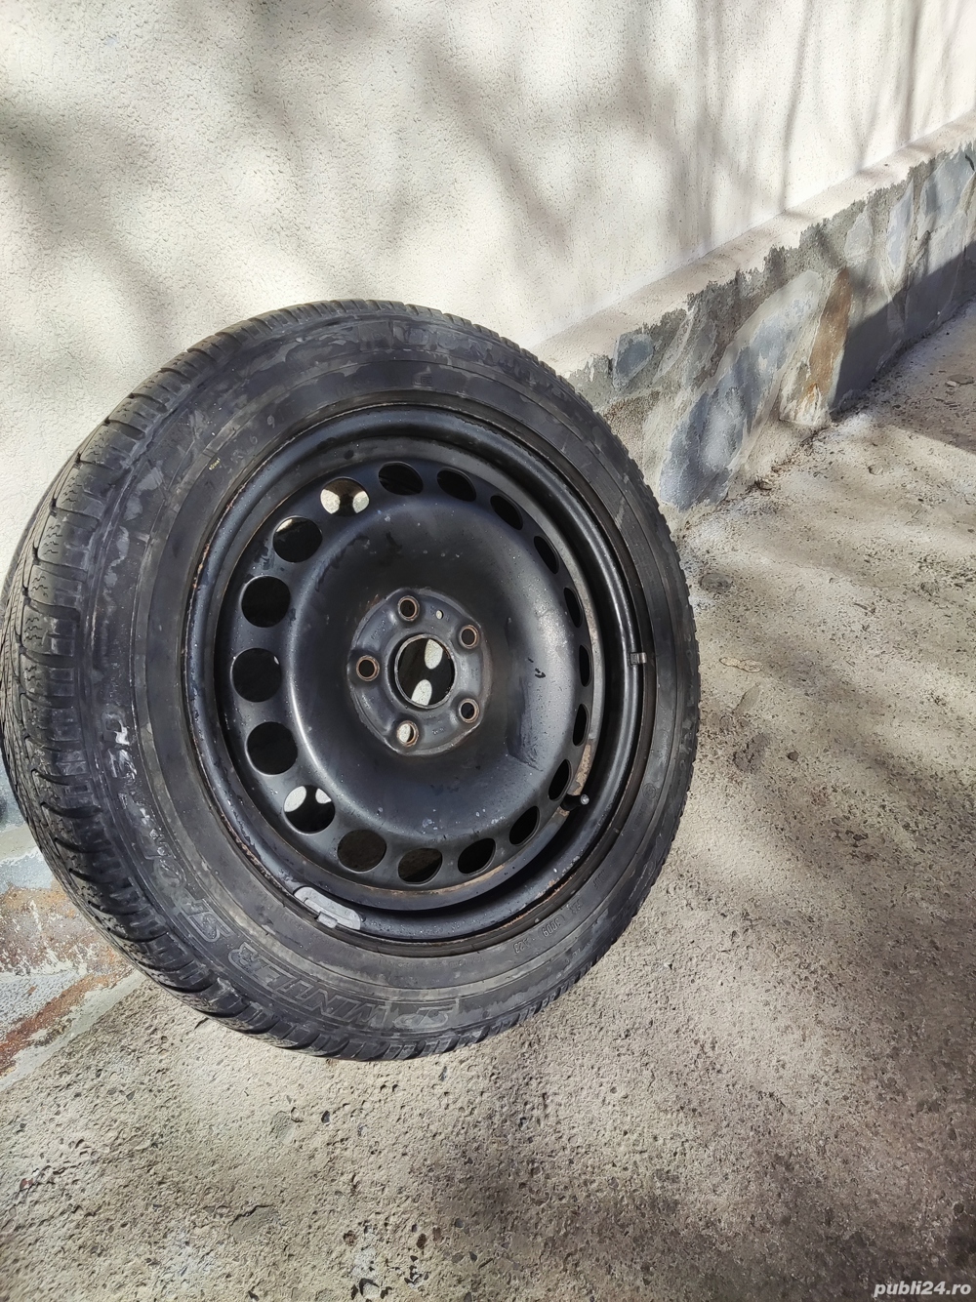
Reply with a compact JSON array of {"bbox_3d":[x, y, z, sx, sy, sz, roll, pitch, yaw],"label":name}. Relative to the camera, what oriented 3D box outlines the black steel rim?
[{"bbox_3d":[-0.083,0.021,0.851,0.441,0.441,0.185,-37,17,-32],"label":"black steel rim"}]

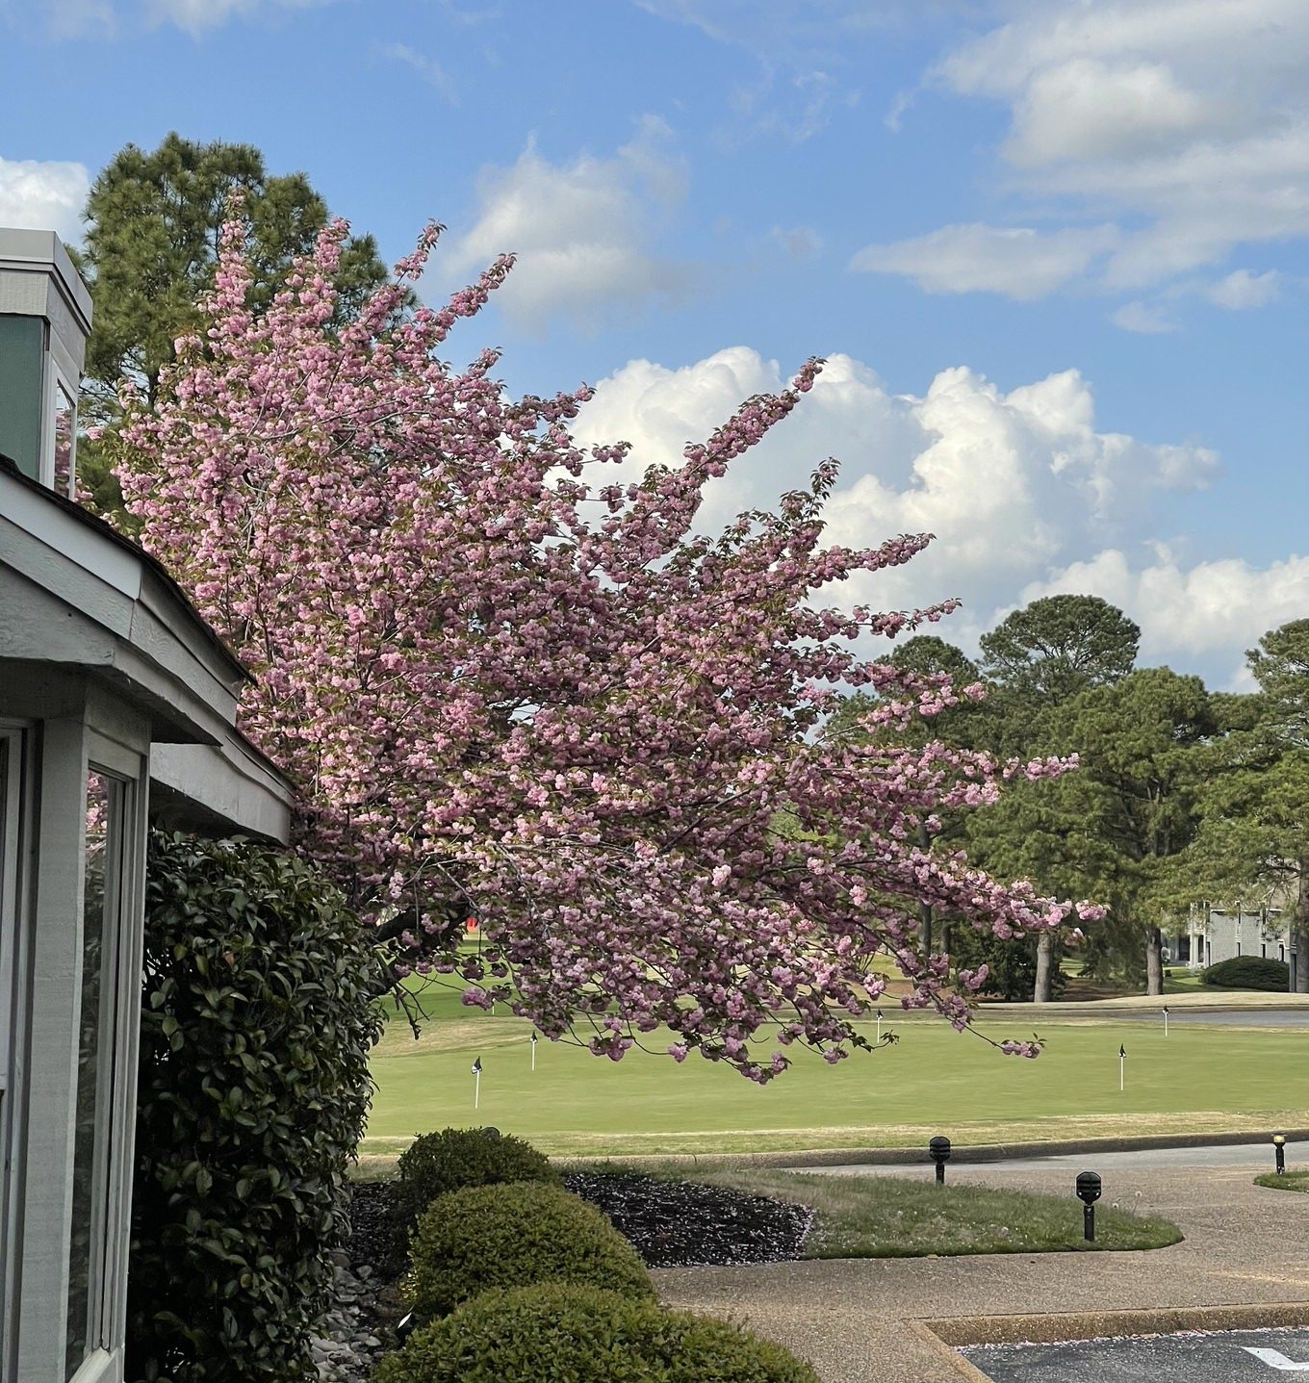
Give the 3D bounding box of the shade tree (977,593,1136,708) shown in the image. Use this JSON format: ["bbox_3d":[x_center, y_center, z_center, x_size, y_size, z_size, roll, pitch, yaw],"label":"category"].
[{"bbox_3d":[15.503,4.199,125.000,7.200,15.800,7.200,1,-4,0],"label":"shade tree"}]

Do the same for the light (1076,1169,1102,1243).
[{"bbox_3d":[3.046,3.605,22.600,0.175,0.475,0.175,1,-4,0],"label":"light"}]

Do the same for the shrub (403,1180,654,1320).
[{"bbox_3d":[-0.673,3.053,17.600,1.360,0.770,1.320,1,-4,0],"label":"shrub"}]

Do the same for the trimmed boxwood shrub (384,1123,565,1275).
[{"bbox_3d":[-1.131,3.180,20.200,1.150,0.880,1.150,1,-4,0],"label":"trimmed boxwood shrub"}]

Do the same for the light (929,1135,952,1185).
[{"bbox_3d":[2.440,4.027,27.500,0.175,0.475,0.175,1,-4,0],"label":"light"}]

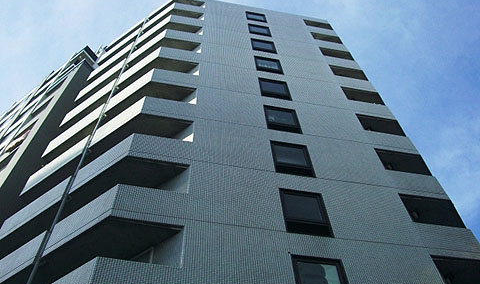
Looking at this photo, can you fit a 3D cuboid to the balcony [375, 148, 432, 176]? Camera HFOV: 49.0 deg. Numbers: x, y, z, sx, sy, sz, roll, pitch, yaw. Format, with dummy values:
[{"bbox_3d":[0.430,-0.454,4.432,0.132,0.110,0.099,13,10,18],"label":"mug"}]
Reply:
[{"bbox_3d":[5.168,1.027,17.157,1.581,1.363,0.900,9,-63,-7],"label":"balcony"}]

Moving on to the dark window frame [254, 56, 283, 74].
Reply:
[{"bbox_3d":[1.281,-3.321,23.486,1.207,1.928,0.150,9,-62,-7],"label":"dark window frame"}]

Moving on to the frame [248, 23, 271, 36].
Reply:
[{"bbox_3d":[1.076,-5.921,28.328,1.207,1.928,0.150,9,-62,-7],"label":"frame"}]

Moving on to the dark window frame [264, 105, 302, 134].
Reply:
[{"bbox_3d":[1.486,-0.720,18.644,1.207,1.928,0.150,9,-62,-7],"label":"dark window frame"}]

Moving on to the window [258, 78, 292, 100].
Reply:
[{"bbox_3d":[1.384,-2.020,21.065,1.207,1.928,0.150,9,-62,-7],"label":"window"}]

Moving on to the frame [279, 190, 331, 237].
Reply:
[{"bbox_3d":[1.691,1.880,13.802,1.207,1.928,0.150,9,-62,-7],"label":"frame"}]

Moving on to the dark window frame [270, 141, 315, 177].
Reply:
[{"bbox_3d":[1.589,0.580,16.223,1.207,1.928,0.150,9,-62,-7],"label":"dark window frame"}]

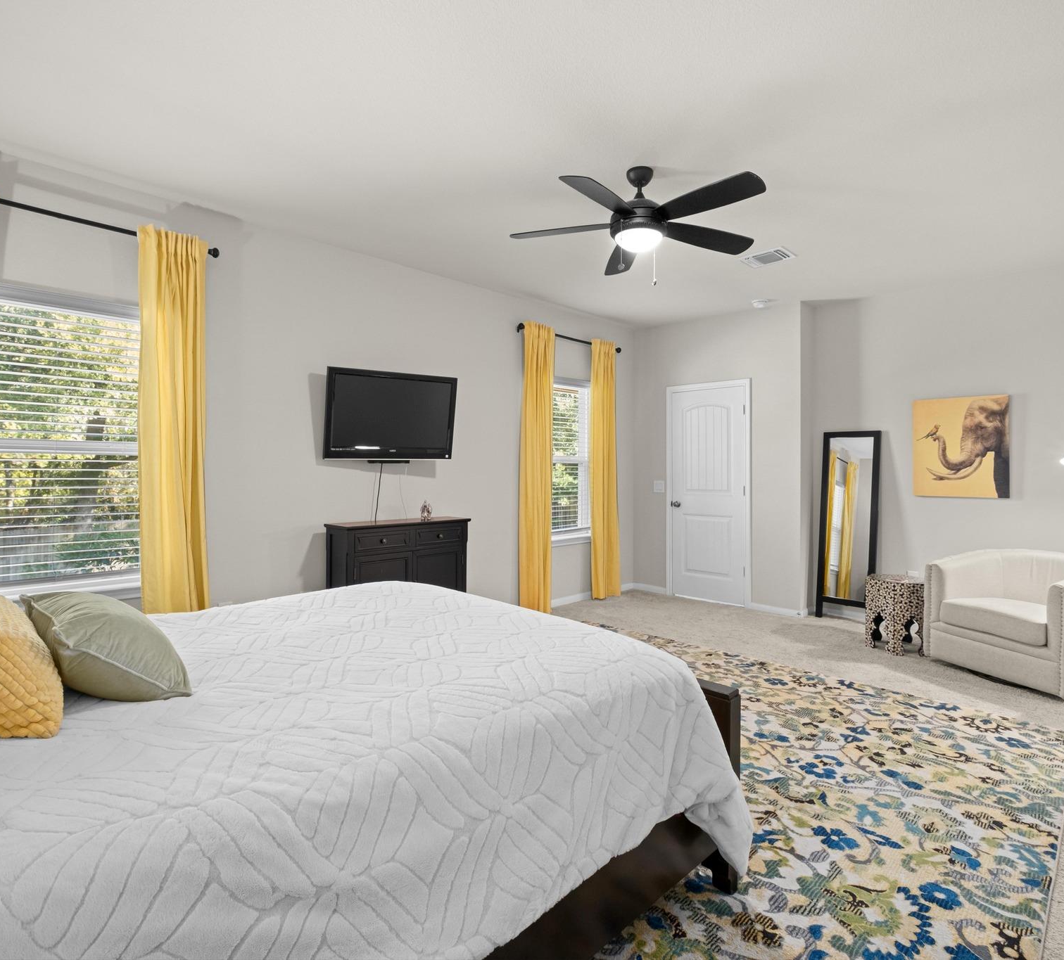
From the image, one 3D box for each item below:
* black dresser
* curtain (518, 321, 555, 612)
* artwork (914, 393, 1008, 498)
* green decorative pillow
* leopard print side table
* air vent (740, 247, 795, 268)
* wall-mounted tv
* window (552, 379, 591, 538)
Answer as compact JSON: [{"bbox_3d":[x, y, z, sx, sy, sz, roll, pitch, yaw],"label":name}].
[{"bbox_3d":[-0.898,0.744,4.140,0.370,0.900,1.020,0,0,45],"label":"black dresser"},{"bbox_3d":[0.056,-0.087,5.252,0.100,2.520,0.400,0,0,45],"label":"curtain"},{"bbox_3d":[3.257,-0.247,4.570,0.600,0.750,0.035,0,0,45],"label":"artwork"},{"bbox_3d":[-1.035,0.387,1.439,0.530,0.160,0.300,0,-37,45],"label":"green decorative pillow"},{"bbox_3d":[2.641,0.951,4.310,0.400,0.490,0.420,0,0,-21],"label":"leopard print side table"},{"bbox_3d":[1.650,-1.534,4.187,0.310,0.020,0.240,0,0,45],"label":"air vent"},{"bbox_3d":[-0.974,-0.443,4.179,0.980,0.595,0.080,0,8,-40],"label":"wall-mounted tv"},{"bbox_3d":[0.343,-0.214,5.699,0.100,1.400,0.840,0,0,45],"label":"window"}]

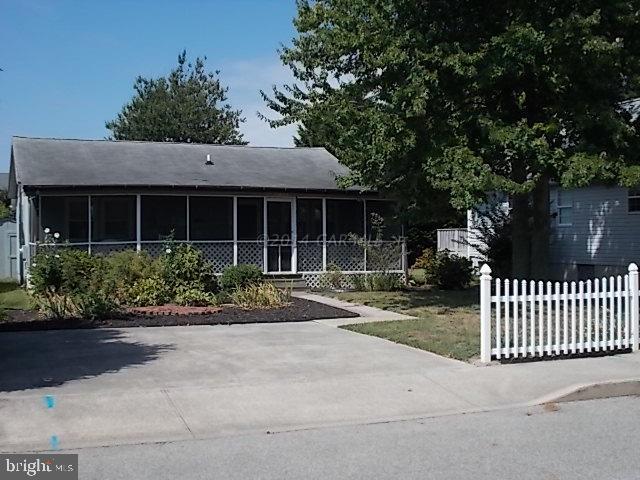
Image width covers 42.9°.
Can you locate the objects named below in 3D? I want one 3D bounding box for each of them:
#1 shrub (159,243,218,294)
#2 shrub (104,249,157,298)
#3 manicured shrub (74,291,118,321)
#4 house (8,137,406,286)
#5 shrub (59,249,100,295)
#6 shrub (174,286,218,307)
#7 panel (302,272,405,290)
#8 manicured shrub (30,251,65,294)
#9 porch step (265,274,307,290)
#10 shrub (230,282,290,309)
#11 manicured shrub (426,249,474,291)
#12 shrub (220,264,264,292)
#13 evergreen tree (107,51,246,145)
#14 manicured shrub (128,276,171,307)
[{"bbox_3d":[-2.942,0.668,18.200,1.342,1.224,1.200,0,0,-18],"label":"shrub"},{"bbox_3d":[-4.215,0.761,18.000,1.195,1.058,1.100,0,0,-18],"label":"shrub"},{"bbox_3d":[-4.066,1.174,14.800,0.800,0.511,0.750,0,0,-18],"label":"manicured shrub"},{"bbox_3d":[-3.618,-0.785,25.315,11.000,4.290,7.700,0,0,-22],"label":"house"},{"bbox_3d":[-5.676,0.770,19.200,1.000,1.100,1.000,0,0,-22],"label":"shrub"},{"bbox_3d":[-2.566,1.173,16.900,0.914,0.414,0.750,0,0,-18],"label":"shrub"},{"bbox_3d":[1.000,1.195,23.350,3.100,0.500,0.050,0,0,-18],"label":"panel"},{"bbox_3d":[-6.163,0.744,18.400,0.769,1.013,0.850,0,0,-18],"label":"manicured shrub"},{"bbox_3d":[-0.948,1.155,22.358,1.200,0.370,0.560,0,0,-22],"label":"porch step"},{"bbox_3d":[-1.302,1.165,17.800,1.280,0.500,1.100,0,0,-22],"label":"shrub"},{"bbox_3d":[3.598,0.835,22.600,1.350,1.080,1.250,0,0,0],"label":"manicured shrub"},{"bbox_3d":[-2.020,1.010,21.200,1.120,0.720,1.080,0,0,0],"label":"shrub"},{"bbox_3d":[-6.527,-3.600,37.000,6.400,10.000,6.400,0,0,-22],"label":"evergreen tree"},{"bbox_3d":[-3.563,1.066,17.000,0.878,0.607,0.800,0,0,-18],"label":"manicured shrub"}]

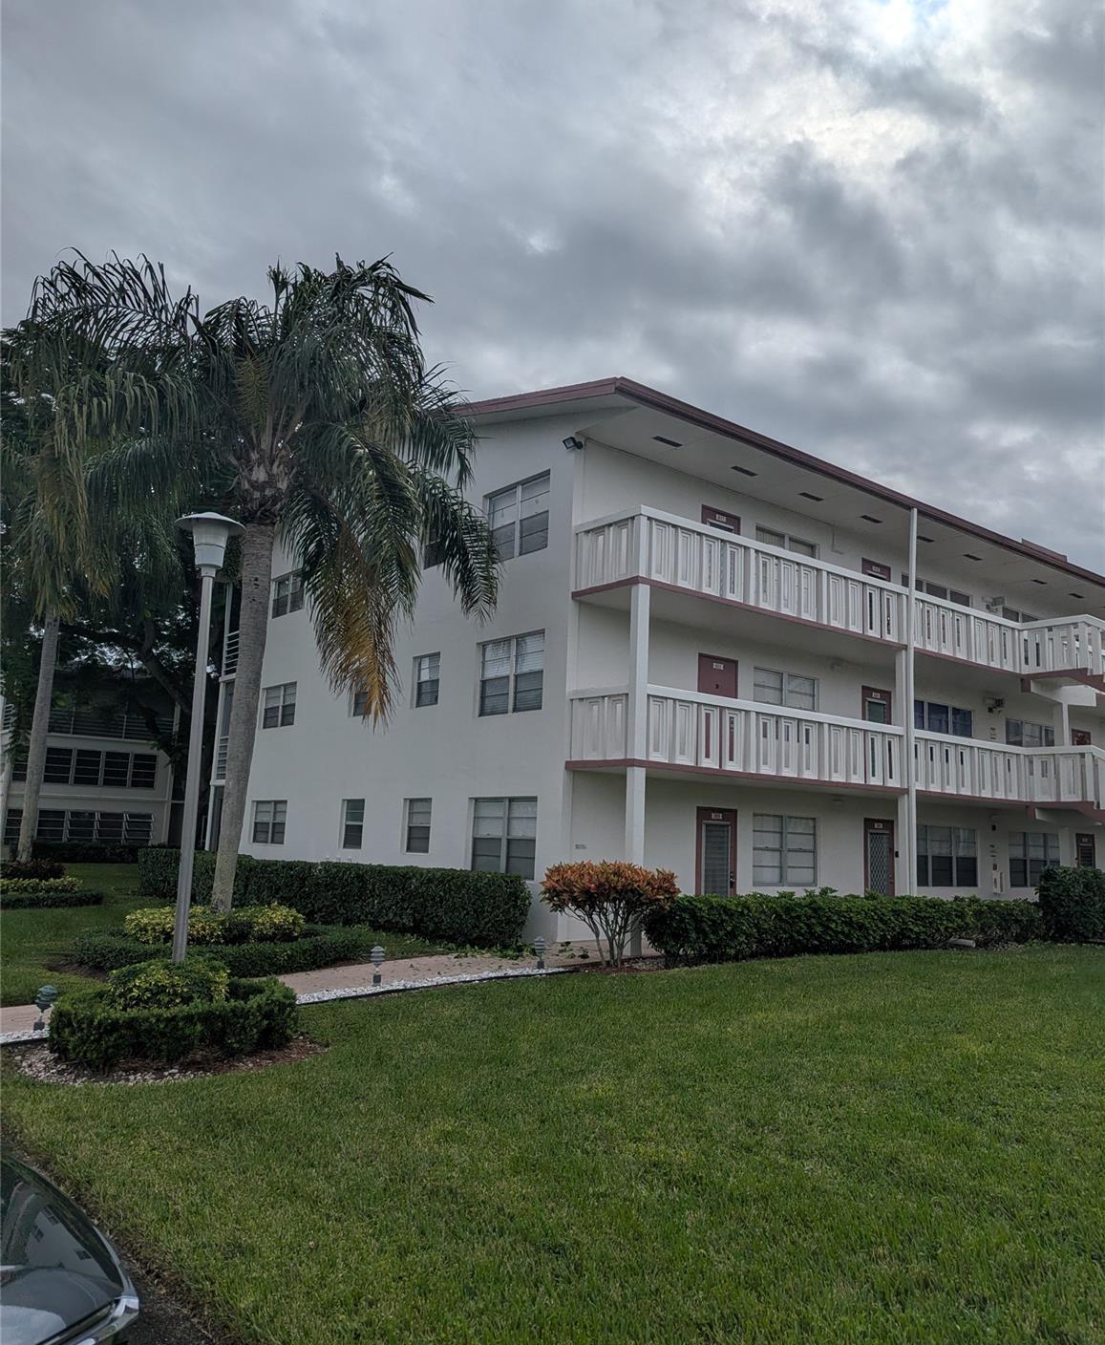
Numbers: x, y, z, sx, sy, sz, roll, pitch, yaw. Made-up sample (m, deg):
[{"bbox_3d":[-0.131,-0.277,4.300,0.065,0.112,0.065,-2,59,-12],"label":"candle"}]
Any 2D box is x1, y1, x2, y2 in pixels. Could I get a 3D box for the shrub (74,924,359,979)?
[{"bbox_3d":[-3.890,3.214,12.121,3.300,0.360,3.200,5,-9,-16],"label":"shrub"}]

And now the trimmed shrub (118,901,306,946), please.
[{"bbox_3d":[-4.008,3.063,12.159,2.100,0.660,2.000,5,-9,-17],"label":"trimmed shrub"}]

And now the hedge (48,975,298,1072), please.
[{"bbox_3d":[-2.816,2.535,7.674,1.760,0.420,1.700,5,-9,-18],"label":"hedge"}]

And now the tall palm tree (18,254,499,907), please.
[{"bbox_3d":[-3.749,-0.945,12.821,6.200,8.800,6.000,5,-9,-17],"label":"tall palm tree"}]

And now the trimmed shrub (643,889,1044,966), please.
[{"bbox_3d":[5.141,4.030,16.570,10.100,0.900,0.750,9,-11,-38],"label":"trimmed shrub"}]

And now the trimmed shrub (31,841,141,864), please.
[{"bbox_3d":[-18.706,7.260,41.291,4.826,0.900,0.900,8,-11,-34],"label":"trimmed shrub"}]

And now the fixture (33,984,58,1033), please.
[{"bbox_3d":[-3.830,2.517,7.707,0.170,0.360,0.170,7,-10,-25],"label":"fixture"}]

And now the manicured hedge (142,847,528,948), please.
[{"bbox_3d":[-4.631,3.899,18.691,11.376,1.000,0.850,-6,-12,43],"label":"manicured hedge"}]

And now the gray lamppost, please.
[{"bbox_3d":[-2.803,0.705,7.942,0.570,4.100,0.570,4,-9,-19],"label":"gray lamppost"}]

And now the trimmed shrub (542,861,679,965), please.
[{"bbox_3d":[0.800,3.072,13.036,1.780,1.320,1.600,2,-9,4],"label":"trimmed shrub"}]

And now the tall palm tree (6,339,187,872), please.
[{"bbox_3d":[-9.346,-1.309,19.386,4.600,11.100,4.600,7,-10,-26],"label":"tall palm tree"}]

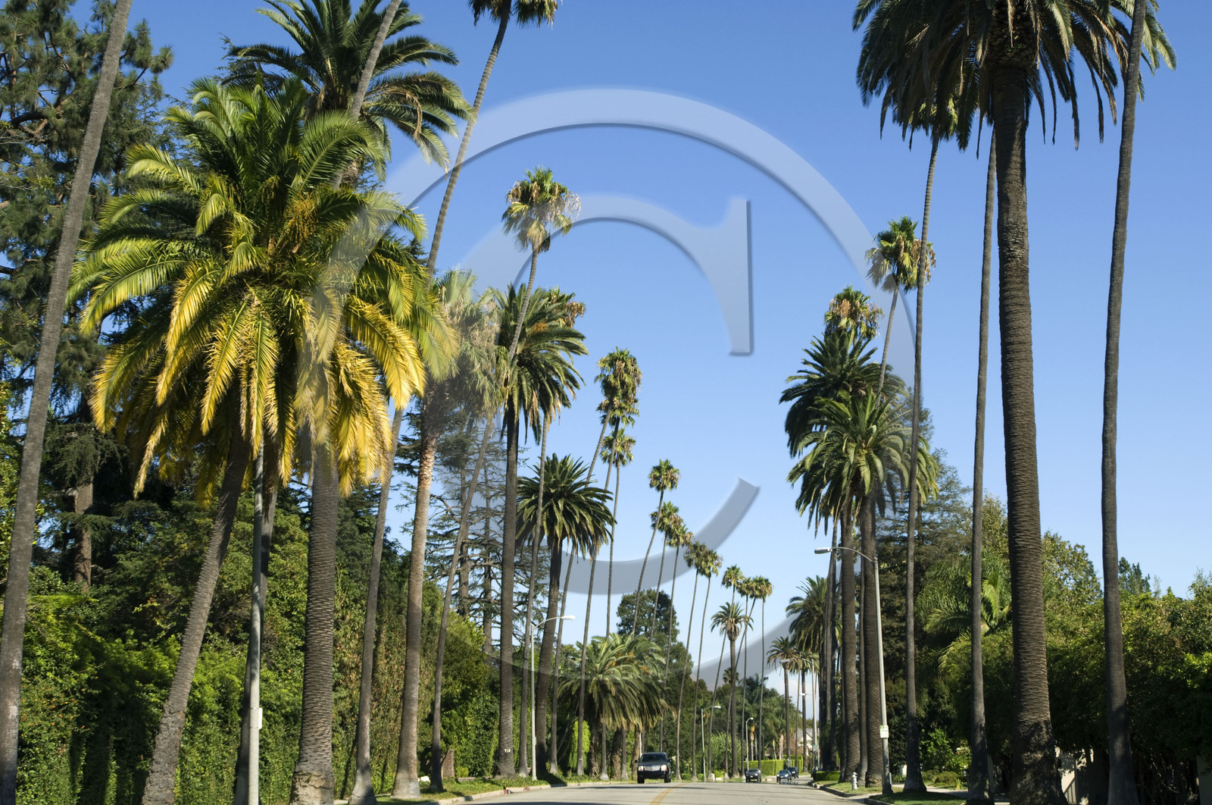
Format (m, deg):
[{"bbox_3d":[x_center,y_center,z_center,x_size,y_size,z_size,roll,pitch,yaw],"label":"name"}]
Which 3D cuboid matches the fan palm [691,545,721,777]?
[{"bbox_3d":[12.468,32.315,216.807,4.510,28.250,3.700,-1,-11,0],"label":"fan palm"}]

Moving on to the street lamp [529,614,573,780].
[{"bbox_3d":[-3.044,16.808,99.925,2.450,9.310,0.360,-2,-12,6],"label":"street lamp"}]

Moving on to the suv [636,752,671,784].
[{"bbox_3d":[3.164,24.197,115.632,2.030,1.900,5.100,-2,-12,5],"label":"suv"}]

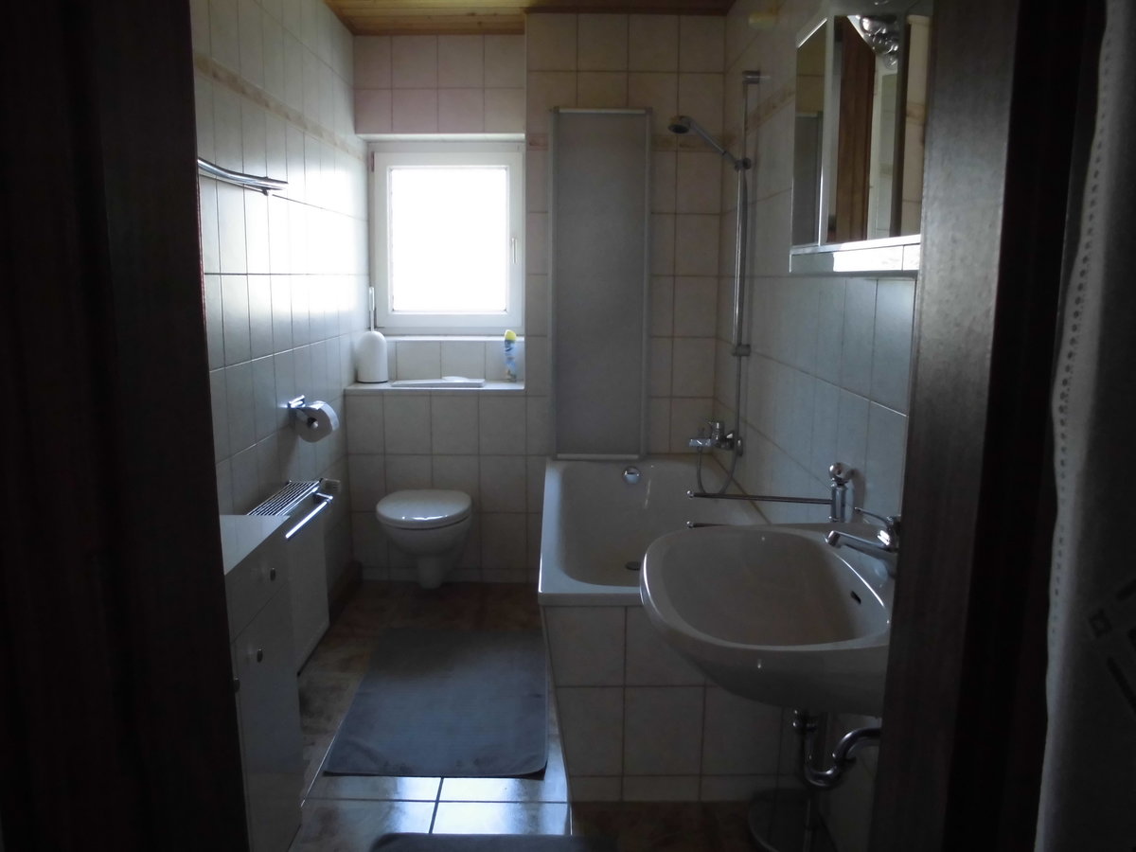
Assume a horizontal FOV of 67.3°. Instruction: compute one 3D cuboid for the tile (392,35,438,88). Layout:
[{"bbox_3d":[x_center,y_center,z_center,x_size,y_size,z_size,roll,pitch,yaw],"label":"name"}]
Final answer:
[{"bbox_3d":[-0.663,-1.574,3.693,0.198,0.216,0.010,0,10,0],"label":"tile"}]

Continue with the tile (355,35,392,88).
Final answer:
[{"bbox_3d":[-0.845,-1.572,3.685,0.162,0.213,0.010,0,10,0],"label":"tile"}]

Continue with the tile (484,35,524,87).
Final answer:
[{"bbox_3d":[-0.262,-1.558,3.657,0.192,0.214,0.010,0,10,0],"label":"tile"}]

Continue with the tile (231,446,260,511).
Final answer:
[{"bbox_3d":[-0.939,0.191,2.480,0.010,0.249,0.198,0,10,0],"label":"tile"}]

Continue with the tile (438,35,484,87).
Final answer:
[{"bbox_3d":[-0.463,-1.571,3.687,0.199,0.215,0.010,0,10,0],"label":"tile"}]

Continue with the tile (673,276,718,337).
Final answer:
[{"bbox_3d":[0.522,-0.488,3.503,0.179,0.249,0.010,0,10,0],"label":"tile"}]

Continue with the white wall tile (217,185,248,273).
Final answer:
[{"bbox_3d":[-0.929,-0.542,2.354,0.010,0.243,0.197,0,10,0],"label":"white wall tile"}]

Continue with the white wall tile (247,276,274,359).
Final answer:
[{"bbox_3d":[-0.942,-0.335,2.606,0.010,0.249,0.198,0,10,0],"label":"white wall tile"}]

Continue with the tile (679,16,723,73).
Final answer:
[{"bbox_3d":[0.527,-1.490,3.334,0.180,0.207,0.010,0,10,0],"label":"tile"}]

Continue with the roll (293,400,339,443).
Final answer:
[{"bbox_3d":[-0.840,-0.014,2.858,0.116,0.116,0.100,0,10,0],"label":"roll"}]

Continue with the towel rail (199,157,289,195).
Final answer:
[{"bbox_3d":[-0.880,-0.681,2.305,0.075,0.052,0.643,0,10,0],"label":"towel rail"}]

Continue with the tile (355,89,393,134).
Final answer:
[{"bbox_3d":[-0.846,-1.376,3.728,0.162,0.184,0.010,0,10,0],"label":"tile"}]

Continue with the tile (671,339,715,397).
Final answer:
[{"bbox_3d":[0.524,-0.245,3.560,0.178,0.250,0.010,0,10,0],"label":"tile"}]

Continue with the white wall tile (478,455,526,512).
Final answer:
[{"bbox_3d":[-0.273,0.243,3.627,0.200,0.247,0.010,0,10,0],"label":"white wall tile"}]

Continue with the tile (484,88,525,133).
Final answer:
[{"bbox_3d":[-0.271,-1.373,3.722,0.190,0.185,0.010,0,10,0],"label":"tile"}]

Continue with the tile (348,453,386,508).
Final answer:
[{"bbox_3d":[-0.853,0.244,3.642,0.155,0.247,0.010,0,10,0],"label":"tile"}]

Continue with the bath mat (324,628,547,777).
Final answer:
[{"bbox_3d":[-0.374,0.845,2.716,0.595,0.020,0.945,0,10,-2],"label":"bath mat"}]

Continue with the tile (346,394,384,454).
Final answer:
[{"bbox_3d":[-0.851,-0.002,3.587,0.160,0.249,0.010,0,10,0],"label":"tile"}]

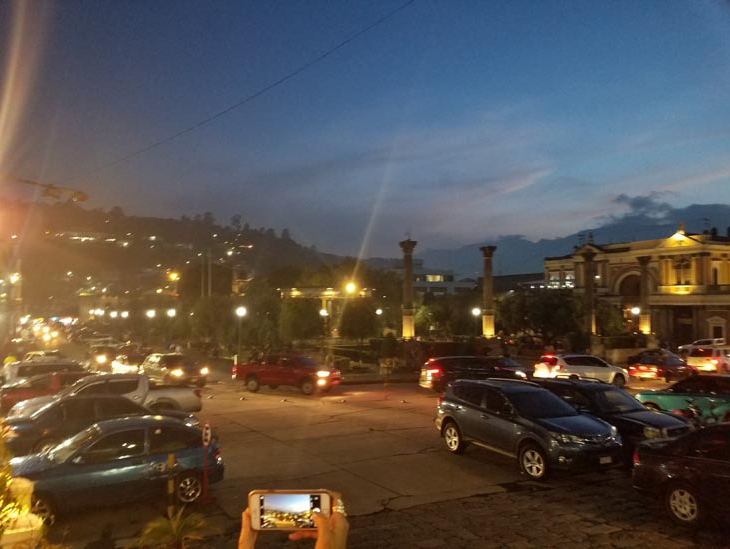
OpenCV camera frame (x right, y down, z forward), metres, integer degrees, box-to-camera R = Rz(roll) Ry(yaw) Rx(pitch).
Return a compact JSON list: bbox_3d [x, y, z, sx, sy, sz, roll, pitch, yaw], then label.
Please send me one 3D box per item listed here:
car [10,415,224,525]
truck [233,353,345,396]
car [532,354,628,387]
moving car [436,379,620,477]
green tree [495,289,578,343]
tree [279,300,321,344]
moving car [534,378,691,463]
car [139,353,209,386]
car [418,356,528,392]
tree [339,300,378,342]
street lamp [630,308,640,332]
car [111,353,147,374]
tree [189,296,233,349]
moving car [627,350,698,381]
[{"bbox_3d":[-4.850,3.602,10.632,4.150,1.400,1.700,2,-4,-26],"label":"car"},{"bbox_3d":[-3.447,4.331,24.300,5.000,1.760,1.760,-2,-5,27],"label":"truck"},{"bbox_3d":[10.350,4.666,26.446,4.500,1.640,1.810,2,-4,-23],"label":"car"},{"bbox_3d":[3.563,3.418,12.725,1.845,1.690,4.570,2,-5,-27],"label":"moving car"},{"bbox_3d":[11.800,3.200,37.871,5.300,4.200,5.200,0,-4,0],"label":"green tree"},{"bbox_3d":[-5.718,4.191,48.000,3.500,4.300,3.500,0,-4,0],"label":"tree"},{"bbox_3d":[5.900,3.657,14.136,1.770,1.700,4.450,2,-4,-28],"label":"moving car"},{"bbox_3d":[-9.519,4.799,27.400,1.750,1.500,4.450,3,-5,-37],"label":"car"},{"bbox_3d":[4.800,4.546,24.951,4.550,1.600,1.800,1,-4,-20],"label":"car"},{"bbox_3d":[-0.550,3.902,43.837,3.100,3.600,3.100,0,-4,0],"label":"tree"},{"bbox_3d":[21.078,4.145,43.000,0.500,3.600,0.500,2,-5,-27],"label":"street lamp"},{"bbox_3d":[-12.600,4.791,28.743,1.750,1.500,4.300,3,-5,-37],"label":"car"},{"bbox_3d":[-12.564,4.092,45.000,3.600,4.700,3.600,2,-5,-27],"label":"tree"},{"bbox_3d":[14.733,4.410,27.000,4.350,1.470,1.700,3,-5,-35],"label":"moving car"}]

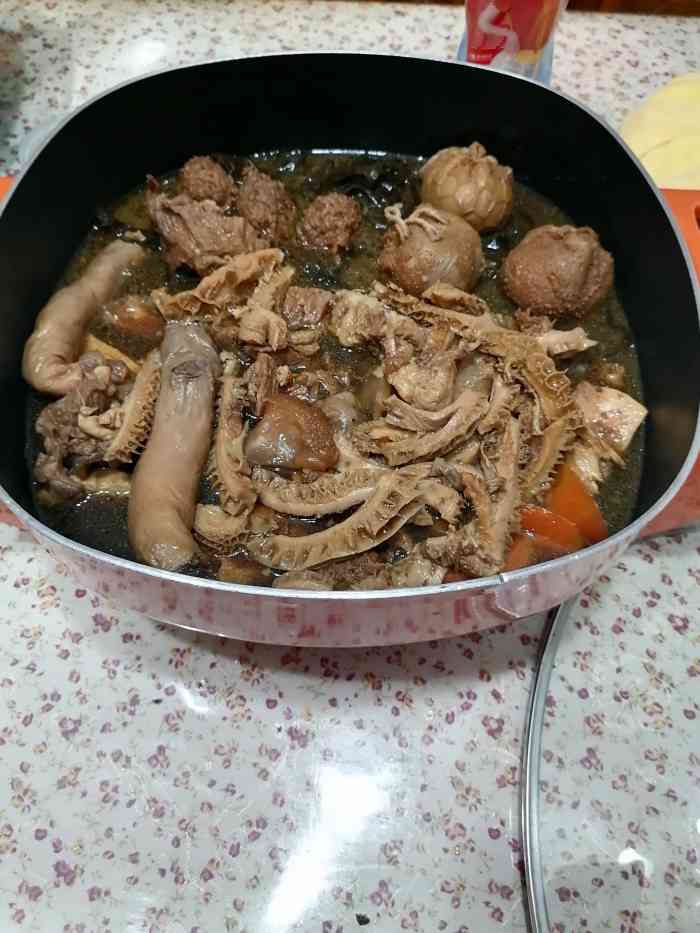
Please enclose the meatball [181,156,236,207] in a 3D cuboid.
[{"bbox_3d":[-0.077,-0.153,0.393,0.029,0.028,0.029,1,59,0],"label":"meatball"}]

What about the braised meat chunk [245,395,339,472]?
[{"bbox_3d":[-0.024,-0.013,0.304,0.040,0.025,0.032,0,58,-1],"label":"braised meat chunk"}]

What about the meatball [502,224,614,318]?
[{"bbox_3d":[0.103,-0.094,0.359,0.054,0.048,0.052,1,59,0],"label":"meatball"}]

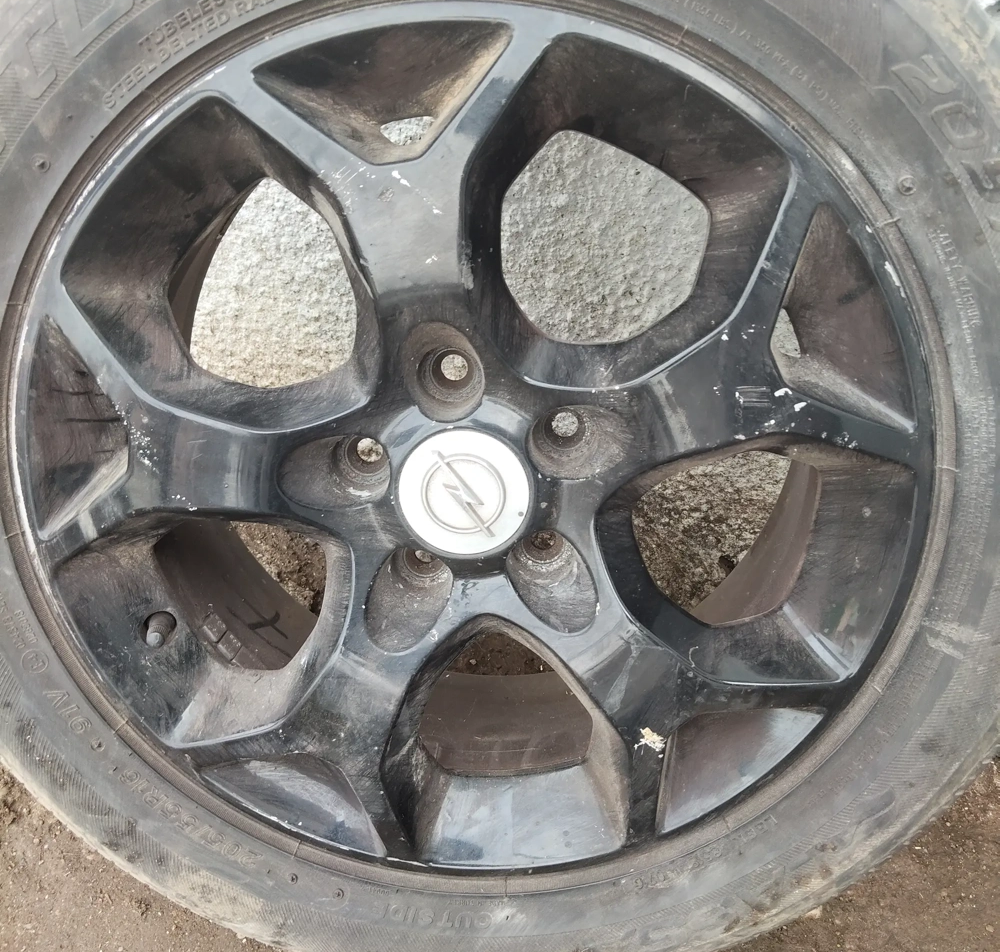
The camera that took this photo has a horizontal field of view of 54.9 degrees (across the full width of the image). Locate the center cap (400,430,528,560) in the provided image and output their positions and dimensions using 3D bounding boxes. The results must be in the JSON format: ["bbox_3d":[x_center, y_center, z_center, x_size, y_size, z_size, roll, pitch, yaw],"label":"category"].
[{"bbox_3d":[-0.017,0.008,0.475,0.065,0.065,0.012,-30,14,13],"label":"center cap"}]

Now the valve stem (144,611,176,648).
[{"bbox_3d":[-0.183,0.081,0.520,0.013,0.013,0.036,-3,14,-10],"label":"valve stem"}]

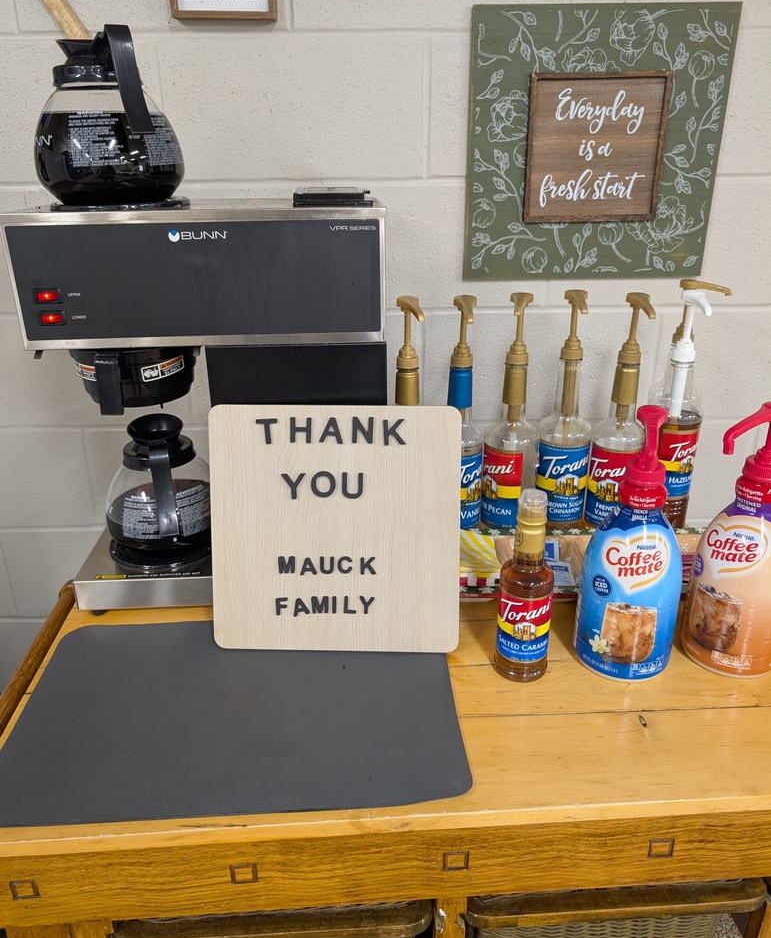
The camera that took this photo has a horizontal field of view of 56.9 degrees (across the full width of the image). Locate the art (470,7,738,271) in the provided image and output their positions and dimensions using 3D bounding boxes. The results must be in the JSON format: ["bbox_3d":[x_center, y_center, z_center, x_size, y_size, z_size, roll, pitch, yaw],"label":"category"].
[{"bbox_3d":[0.322,-0.493,1.100,0.388,0.385,0.034,-1,22,0],"label":"art"}]

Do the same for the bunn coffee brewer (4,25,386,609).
[{"bbox_3d":[-0.209,-0.175,0.939,0.413,0.689,0.245,-1,22,-2],"label":"bunn coffee brewer"}]

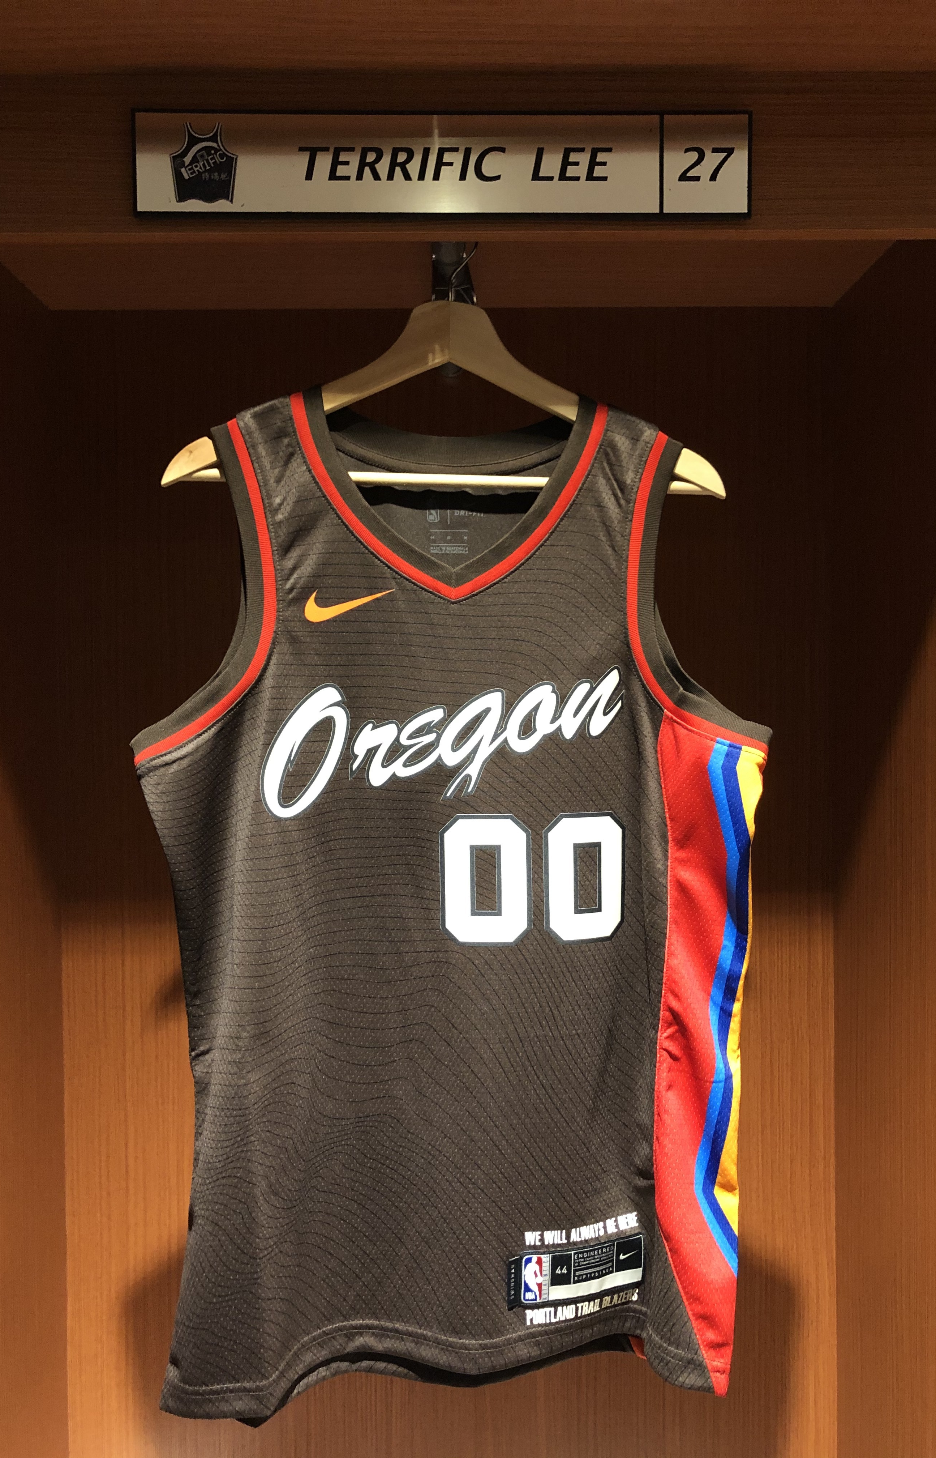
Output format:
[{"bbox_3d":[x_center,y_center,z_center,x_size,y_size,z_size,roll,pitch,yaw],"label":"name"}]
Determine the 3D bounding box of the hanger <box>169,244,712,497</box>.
[{"bbox_3d":[-0.017,-0.282,0.920,0.440,0.212,0.045,0,1,-5],"label":"hanger"}]

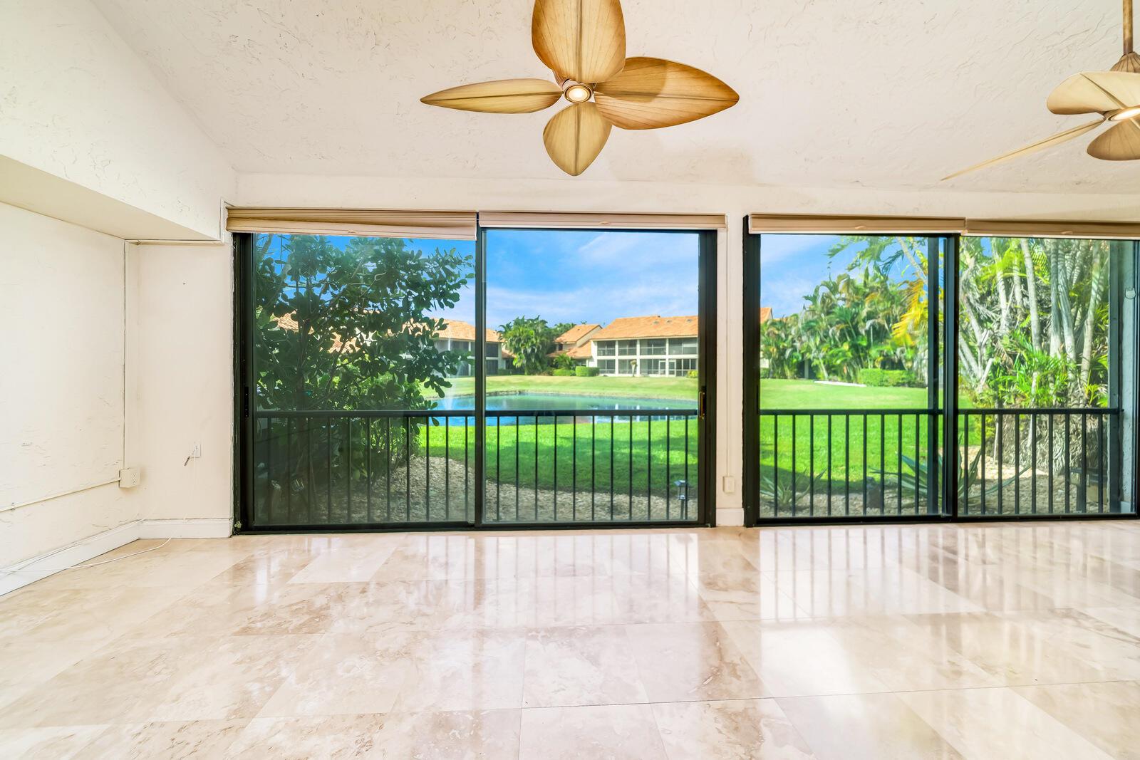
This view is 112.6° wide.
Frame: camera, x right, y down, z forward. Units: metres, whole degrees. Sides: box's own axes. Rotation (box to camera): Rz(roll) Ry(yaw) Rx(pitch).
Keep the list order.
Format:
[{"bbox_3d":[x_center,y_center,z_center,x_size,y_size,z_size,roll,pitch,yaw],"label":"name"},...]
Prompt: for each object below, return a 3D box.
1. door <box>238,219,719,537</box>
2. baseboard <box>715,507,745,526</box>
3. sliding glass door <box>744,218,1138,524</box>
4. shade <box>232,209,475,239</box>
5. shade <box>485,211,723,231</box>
[{"bbox_3d":[-0.677,-0.049,2.965,3.680,2.425,0.120,0,0,-3],"label":"door"},{"bbox_3d":[1.264,1.088,3.001,0.230,0.145,0.020,0,0,-3],"label":"baseboard"},{"bbox_3d":[3.140,-0.050,3.143,3.534,2.439,0.120,0,0,-3],"label":"sliding glass door"},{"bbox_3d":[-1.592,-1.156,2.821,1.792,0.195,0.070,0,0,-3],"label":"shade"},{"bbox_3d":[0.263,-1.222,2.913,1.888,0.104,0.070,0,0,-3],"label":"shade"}]

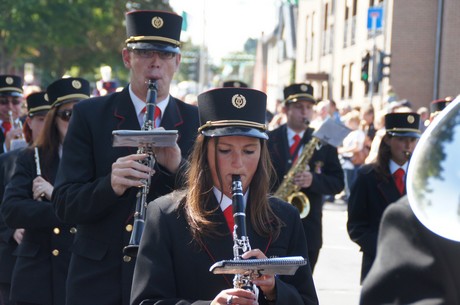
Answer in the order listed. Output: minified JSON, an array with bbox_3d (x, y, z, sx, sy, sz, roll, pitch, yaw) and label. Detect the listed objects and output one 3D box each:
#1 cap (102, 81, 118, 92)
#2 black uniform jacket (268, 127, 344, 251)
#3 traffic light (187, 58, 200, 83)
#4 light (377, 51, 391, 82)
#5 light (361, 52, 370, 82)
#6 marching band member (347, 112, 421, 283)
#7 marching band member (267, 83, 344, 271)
[{"bbox_3d":[-1.548,-0.855,18.500,0.200,0.150,0.220,3,2,-6],"label":"cap"},{"bbox_3d":[0.436,0.216,8.830,0.580,0.790,0.370,3,2,-6],"label":"black uniform jacket"},{"bbox_3d":[-1.175,-2.640,46.000,0.340,0.770,0.260,3,2,-12],"label":"traffic light"},{"bbox_3d":[3.868,-2.167,36.000,0.330,0.780,0.260,3,2,0],"label":"light"},{"bbox_3d":[3.414,-2.142,36.000,0.300,0.750,0.250,2,2,-31],"label":"light"},{"bbox_3d":[0.920,0.630,7.858,0.540,1.700,0.420,2,2,-20],"label":"marching band member"},{"bbox_3d":[0.394,0.493,8.860,0.600,1.840,0.480,3,2,-6],"label":"marching band member"}]

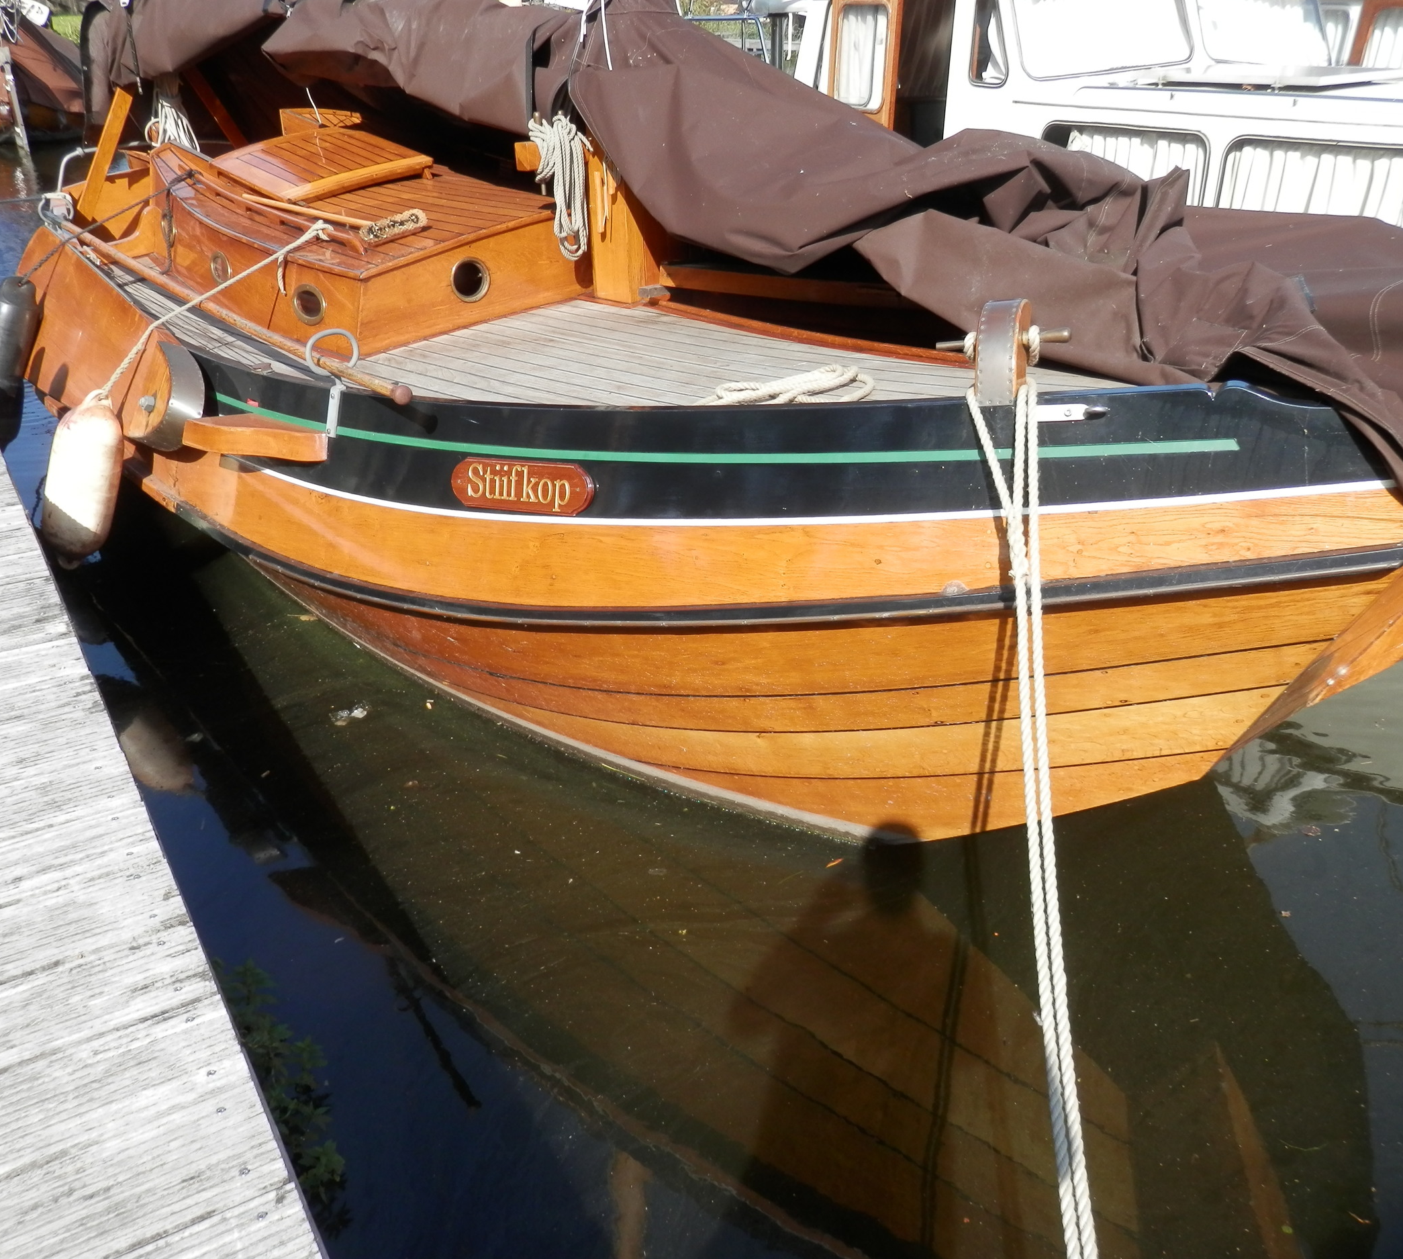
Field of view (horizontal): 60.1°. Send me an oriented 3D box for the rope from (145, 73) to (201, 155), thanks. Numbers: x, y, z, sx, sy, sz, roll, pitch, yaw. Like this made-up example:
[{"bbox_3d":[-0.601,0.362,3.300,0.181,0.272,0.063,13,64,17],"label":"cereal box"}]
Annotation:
[{"bbox_3d":[-2.790,-2.721,6.408,0.250,0.400,0.170,-9,28,-20],"label":"rope"}]

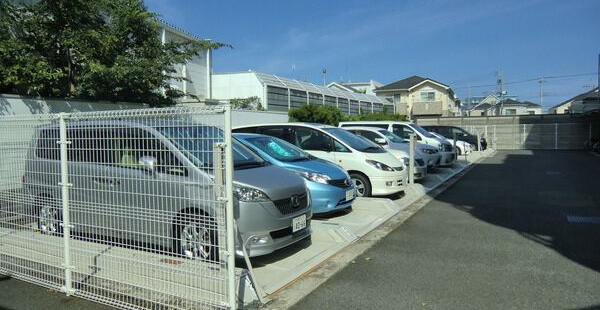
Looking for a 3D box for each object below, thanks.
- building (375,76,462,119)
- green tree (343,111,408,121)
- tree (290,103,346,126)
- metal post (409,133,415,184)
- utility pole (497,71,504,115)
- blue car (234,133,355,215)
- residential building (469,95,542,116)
[{"bbox_3d":[13.679,-5.008,47.525,8.400,8.100,8.500,1,3,28],"label":"building"},{"bbox_3d":[4.870,-1.216,26.890,1.700,2.750,11.500,1,3,28],"label":"green tree"},{"bbox_3d":[0.738,-0.862,19.242,2.000,2.900,3.000,1,3,28],"label":"tree"},{"bbox_3d":[2.865,0.090,10.691,0.120,1.360,0.120,1,3,28],"label":"metal post"},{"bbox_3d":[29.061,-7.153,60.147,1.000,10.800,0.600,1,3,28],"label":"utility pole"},{"bbox_3d":[-0.898,0.326,8.257,4.100,1.525,1.700,1,4,28],"label":"blue car"},{"bbox_3d":[33.593,-5.990,68.004,11.800,7.600,9.000,1,3,28],"label":"residential building"}]

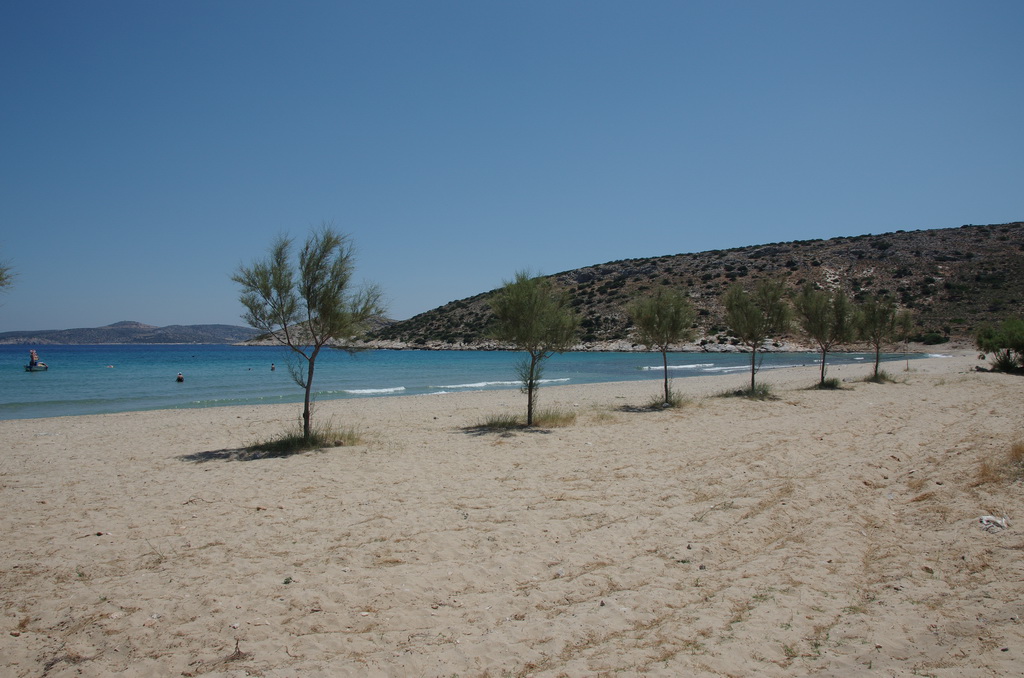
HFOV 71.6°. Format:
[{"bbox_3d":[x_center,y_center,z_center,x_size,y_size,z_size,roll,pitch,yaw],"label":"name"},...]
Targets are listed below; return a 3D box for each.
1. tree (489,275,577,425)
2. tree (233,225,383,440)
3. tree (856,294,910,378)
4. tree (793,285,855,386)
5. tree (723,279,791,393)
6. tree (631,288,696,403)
[{"bbox_3d":[0.492,0.208,15.529,1.930,3.410,1.930,0,0,0],"label":"tree"},{"bbox_3d":[-3.427,-0.109,11.892,2.460,3.620,2.310,0,0,0],"label":"tree"},{"bbox_3d":[15.975,-0.108,30.514,2.320,3.610,2.320,0,0,0],"label":"tree"},{"bbox_3d":[11.762,-0.170,26.794,2.340,3.930,2.340,0,0,0],"label":"tree"},{"bbox_3d":[7.957,-0.114,23.095,2.210,3.710,2.210,0,0,0],"label":"tree"},{"bbox_3d":[4.134,0.205,19.364,1.800,3.170,1.800,0,0,0],"label":"tree"}]

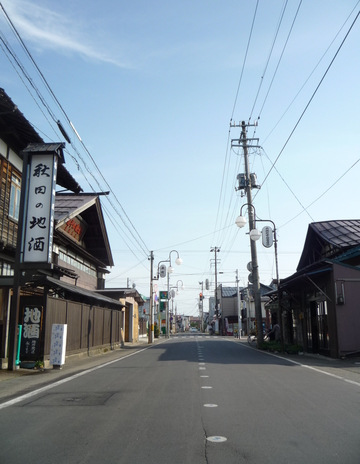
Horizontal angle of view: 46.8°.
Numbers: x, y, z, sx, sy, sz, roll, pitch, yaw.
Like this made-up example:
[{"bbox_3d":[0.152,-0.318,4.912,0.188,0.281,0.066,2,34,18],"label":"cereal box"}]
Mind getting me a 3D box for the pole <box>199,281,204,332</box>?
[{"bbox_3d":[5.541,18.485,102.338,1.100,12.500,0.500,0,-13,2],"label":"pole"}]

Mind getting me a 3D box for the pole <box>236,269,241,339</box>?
[{"bbox_3d":[6.421,7.777,45.511,0.360,7.600,0.320,0,-13,2],"label":"pole"}]

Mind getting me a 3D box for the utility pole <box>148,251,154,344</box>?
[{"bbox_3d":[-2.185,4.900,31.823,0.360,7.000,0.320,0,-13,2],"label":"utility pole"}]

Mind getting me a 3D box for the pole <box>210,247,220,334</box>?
[{"bbox_3d":[6.150,9.810,69.913,1.750,14.700,0.550,0,-13,2],"label":"pole"}]

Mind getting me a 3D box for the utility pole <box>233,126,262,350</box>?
[{"bbox_3d":[4.130,-0.242,25.171,1.800,14.000,0.650,0,-13,2],"label":"utility pole"}]

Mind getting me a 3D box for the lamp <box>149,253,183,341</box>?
[{"bbox_3d":[-1.075,4.866,31.788,2.500,7.050,0.500,0,-13,2],"label":"lamp"}]

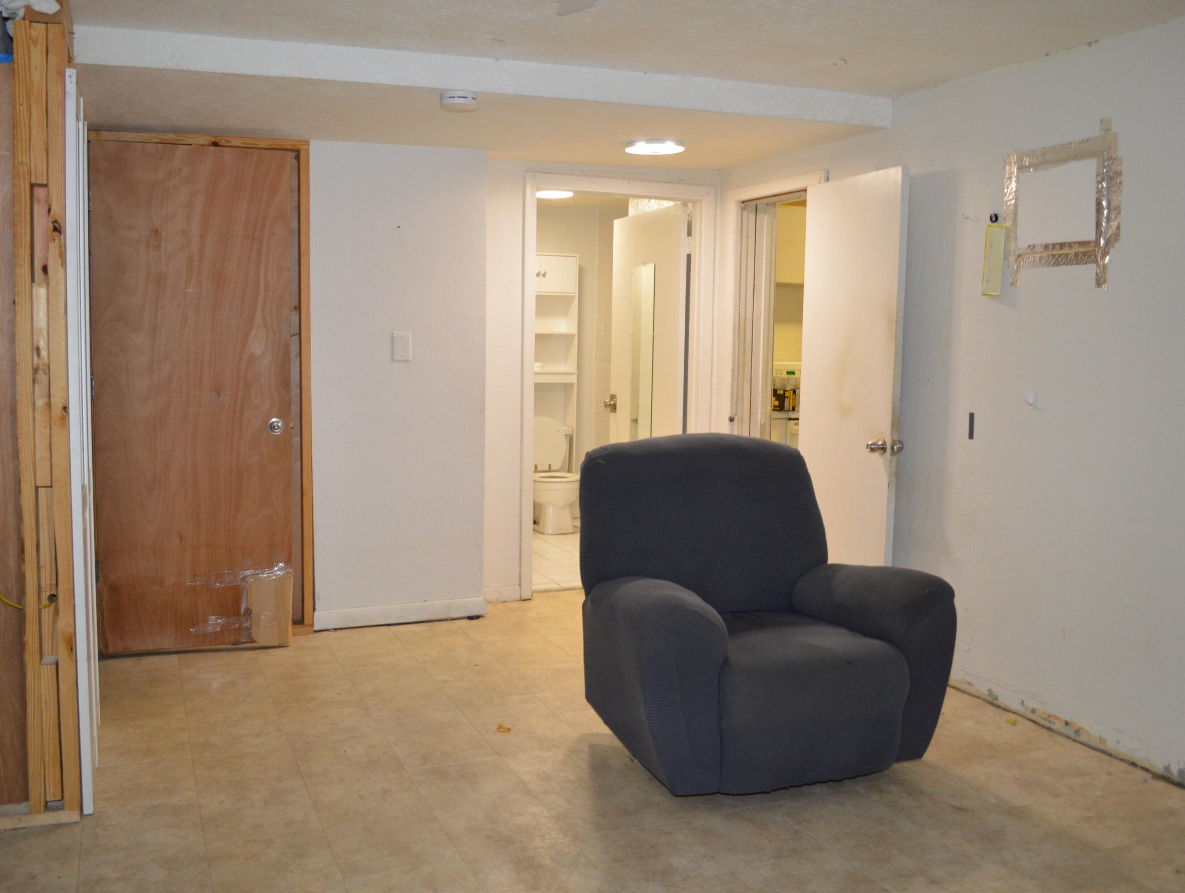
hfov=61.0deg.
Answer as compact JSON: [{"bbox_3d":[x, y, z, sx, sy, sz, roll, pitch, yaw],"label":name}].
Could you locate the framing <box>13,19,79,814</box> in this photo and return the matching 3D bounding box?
[{"bbox_3d":[-1.421,-0.039,2.638,0.123,2.047,0.090,0,6,-21],"label":"framing"}]

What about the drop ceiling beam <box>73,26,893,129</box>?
[{"bbox_3d":[-0.254,-1.340,3.744,2.990,0.125,0.160,-1,7,-16],"label":"drop ceiling beam"}]

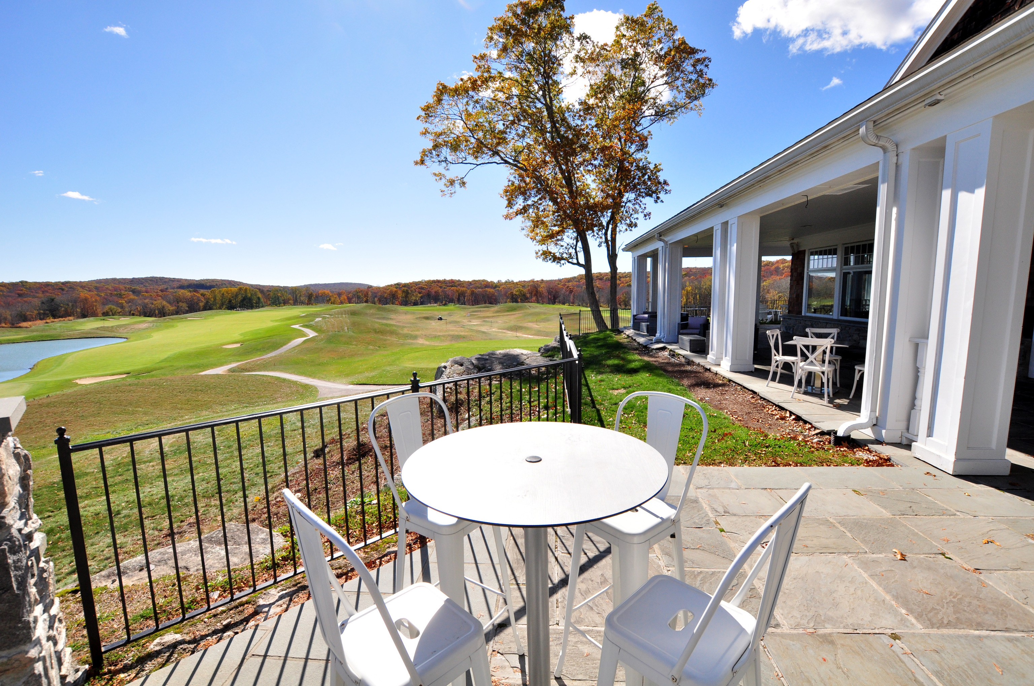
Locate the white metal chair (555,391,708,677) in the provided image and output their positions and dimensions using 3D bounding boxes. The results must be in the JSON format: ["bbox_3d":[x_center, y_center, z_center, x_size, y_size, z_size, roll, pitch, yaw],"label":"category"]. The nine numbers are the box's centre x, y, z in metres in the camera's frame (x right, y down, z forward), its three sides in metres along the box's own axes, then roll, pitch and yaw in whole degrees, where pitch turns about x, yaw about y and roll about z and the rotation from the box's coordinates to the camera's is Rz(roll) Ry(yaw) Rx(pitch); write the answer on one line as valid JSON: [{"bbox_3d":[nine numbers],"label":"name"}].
[{"bbox_3d":[0.457,0.818,1.722,0.449,1.177,0.441,-7,9,-36],"label":"white metal chair"}]

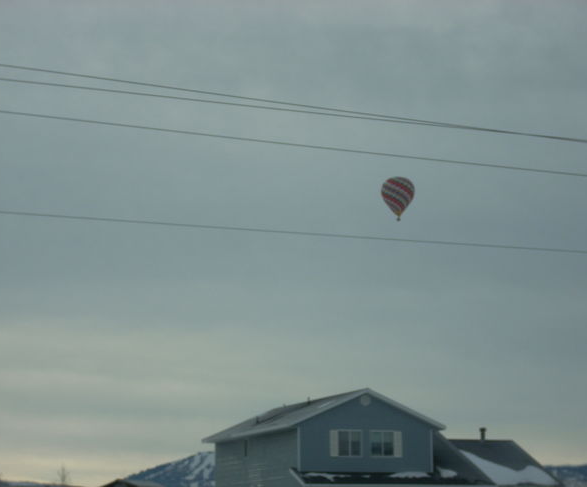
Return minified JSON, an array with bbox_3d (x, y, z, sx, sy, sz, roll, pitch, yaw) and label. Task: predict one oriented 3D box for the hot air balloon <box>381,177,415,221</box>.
[{"bbox_3d":[51.946,-21.887,1040.000,16.490,22.185,16.490,0,-7,0],"label":"hot air balloon"}]

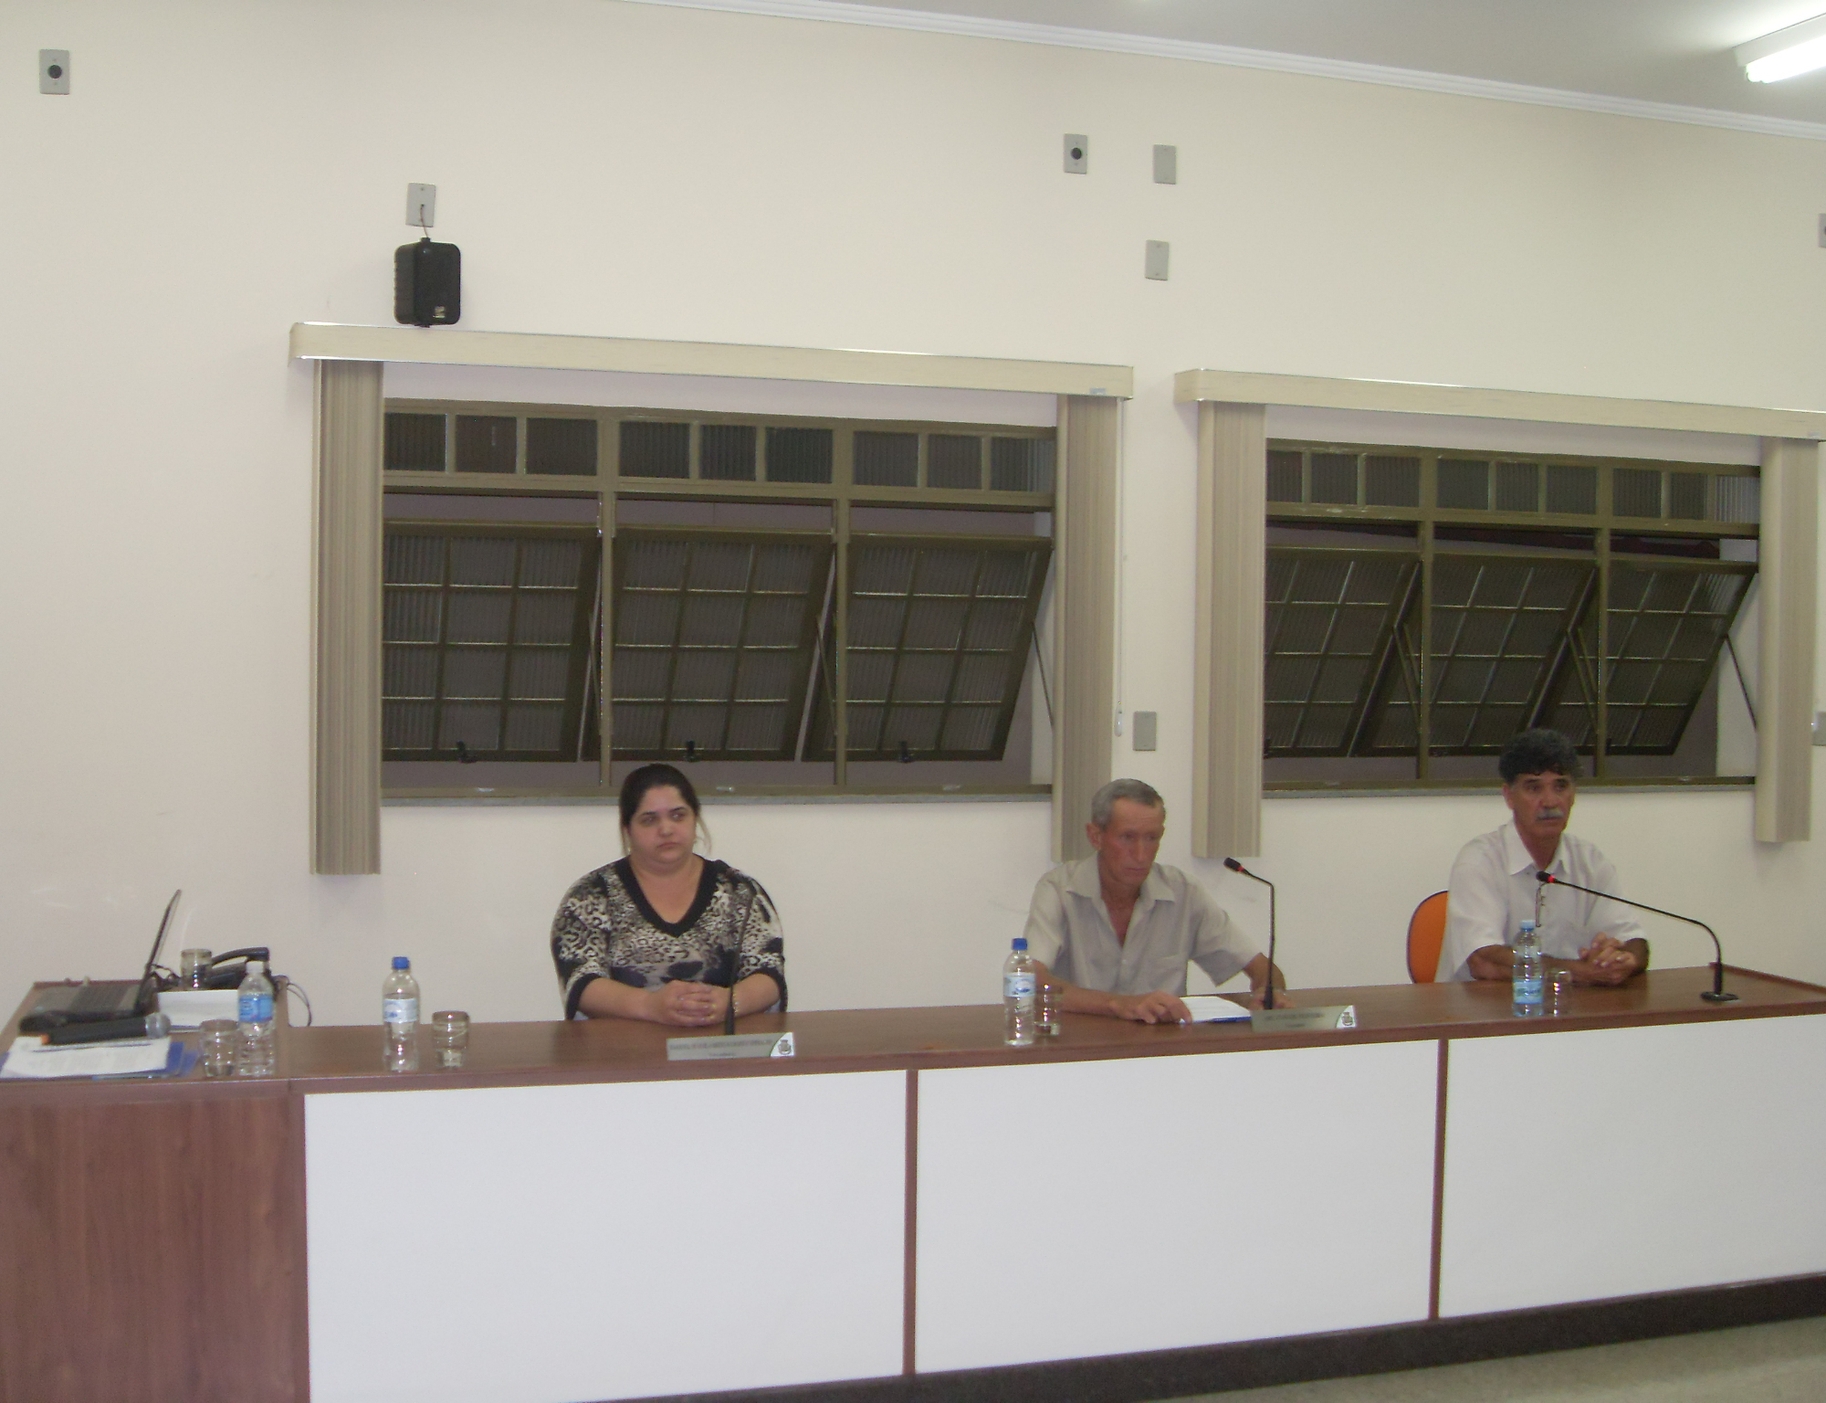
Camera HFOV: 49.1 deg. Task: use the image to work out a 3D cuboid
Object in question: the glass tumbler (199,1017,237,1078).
[{"bbox_3d":[-1.216,0.604,3.502,0.069,0.094,0.069,0,2,-17],"label":"glass tumbler"}]

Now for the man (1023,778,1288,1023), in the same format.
[{"bbox_3d":[0.488,0.783,4.521,0.600,1.219,0.740,0,2,-11],"label":"man"}]

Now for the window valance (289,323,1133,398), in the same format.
[{"bbox_3d":[-0.493,-0.916,5.478,2.301,0.094,0.160,0,1,-17],"label":"window valance"}]

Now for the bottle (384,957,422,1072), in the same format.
[{"bbox_3d":[-0.918,0.557,3.588,0.066,0.200,0.066,0,2,-17],"label":"bottle"}]

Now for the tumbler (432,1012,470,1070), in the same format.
[{"bbox_3d":[-0.860,0.631,3.721,0.069,0.097,0.069,0,1,-16],"label":"tumbler"}]

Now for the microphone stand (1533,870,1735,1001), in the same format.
[{"bbox_3d":[1.617,0.522,4.465,0.487,0.286,0.100,1,2,4],"label":"microphone stand"}]

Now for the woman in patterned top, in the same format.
[{"bbox_3d":[-0.535,0.785,4.432,0.530,1.294,0.660,0,1,-16],"label":"woman in patterned top"}]

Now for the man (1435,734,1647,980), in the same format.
[{"bbox_3d":[1.610,0.750,5.064,0.520,1.375,0.660,1,1,-9],"label":"man"}]

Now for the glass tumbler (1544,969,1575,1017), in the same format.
[{"bbox_3d":[1.424,0.641,4.402,0.067,0.096,0.067,1,1,0],"label":"glass tumbler"}]

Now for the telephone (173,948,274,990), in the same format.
[{"bbox_3d":[-1.507,0.596,4.383,0.210,0.105,0.170,0,1,-16],"label":"telephone"}]

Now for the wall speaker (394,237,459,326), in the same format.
[{"bbox_3d":[-1.262,-1.087,5.192,0.142,0.230,0.125,-1,2,-44],"label":"wall speaker"}]

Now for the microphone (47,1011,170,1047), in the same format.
[{"bbox_3d":[-1.473,0.596,3.656,0.237,0.052,0.051,0,2,-24],"label":"microphone"}]

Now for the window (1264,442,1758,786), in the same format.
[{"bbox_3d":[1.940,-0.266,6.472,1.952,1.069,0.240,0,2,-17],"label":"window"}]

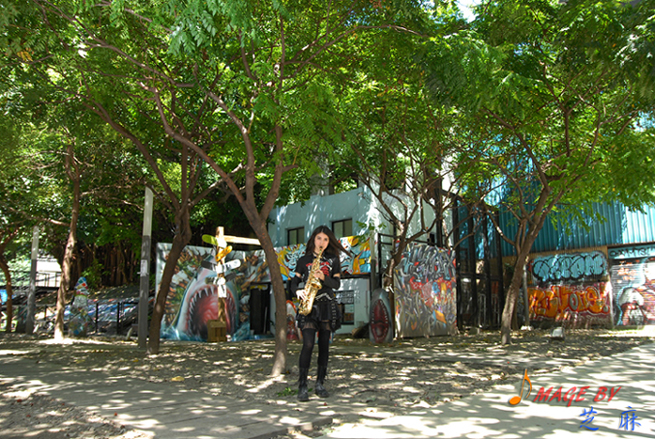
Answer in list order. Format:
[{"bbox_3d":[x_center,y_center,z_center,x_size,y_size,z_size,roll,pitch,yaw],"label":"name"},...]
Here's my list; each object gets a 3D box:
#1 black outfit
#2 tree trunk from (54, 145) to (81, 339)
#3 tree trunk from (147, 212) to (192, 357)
[{"bbox_3d":[-0.115,0.981,4.761,0.530,1.430,0.420,0,-10,0],"label":"black outfit"},{"bbox_3d":[-7.575,0.581,14.330,0.510,5.670,0.480,0,-10,0],"label":"tree trunk"},{"bbox_3d":[-3.040,1.162,9.598,0.680,2.820,0.450,0,-10,0],"label":"tree trunk"}]

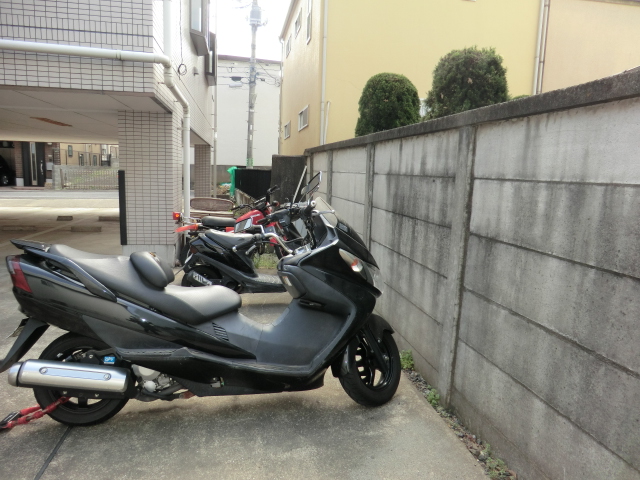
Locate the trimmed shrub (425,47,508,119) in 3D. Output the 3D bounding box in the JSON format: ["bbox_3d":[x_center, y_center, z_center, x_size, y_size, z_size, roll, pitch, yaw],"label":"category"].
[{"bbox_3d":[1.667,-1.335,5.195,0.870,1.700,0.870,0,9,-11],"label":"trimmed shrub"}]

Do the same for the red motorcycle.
[{"bbox_3d":[-0.921,-0.103,5.540,1.830,1.130,0.720,-5,11,-36],"label":"red motorcycle"}]

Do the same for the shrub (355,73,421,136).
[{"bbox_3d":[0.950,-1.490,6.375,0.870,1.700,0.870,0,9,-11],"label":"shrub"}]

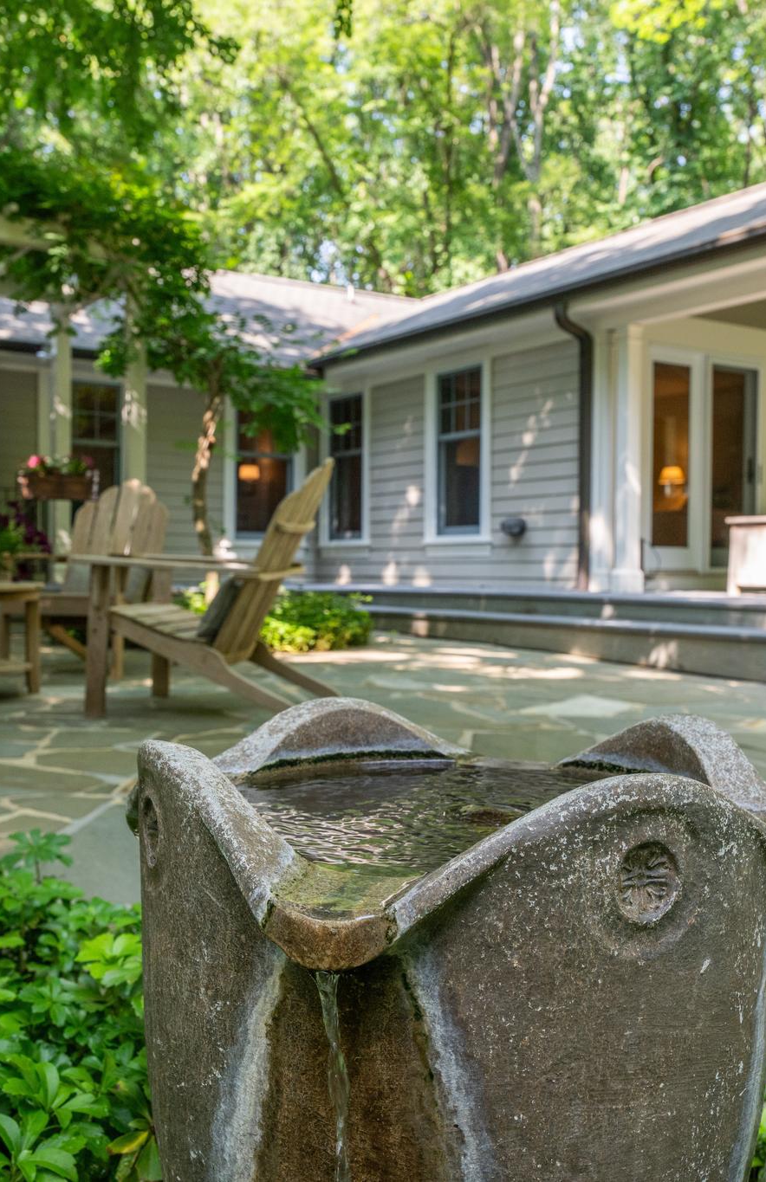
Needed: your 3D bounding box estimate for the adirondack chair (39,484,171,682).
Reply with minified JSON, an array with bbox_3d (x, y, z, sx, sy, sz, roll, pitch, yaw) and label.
[{"bbox_3d":[-1.482,-0.098,6.117,0.710,0.998,0.943,1,1,13],"label":"adirondack chair"}]

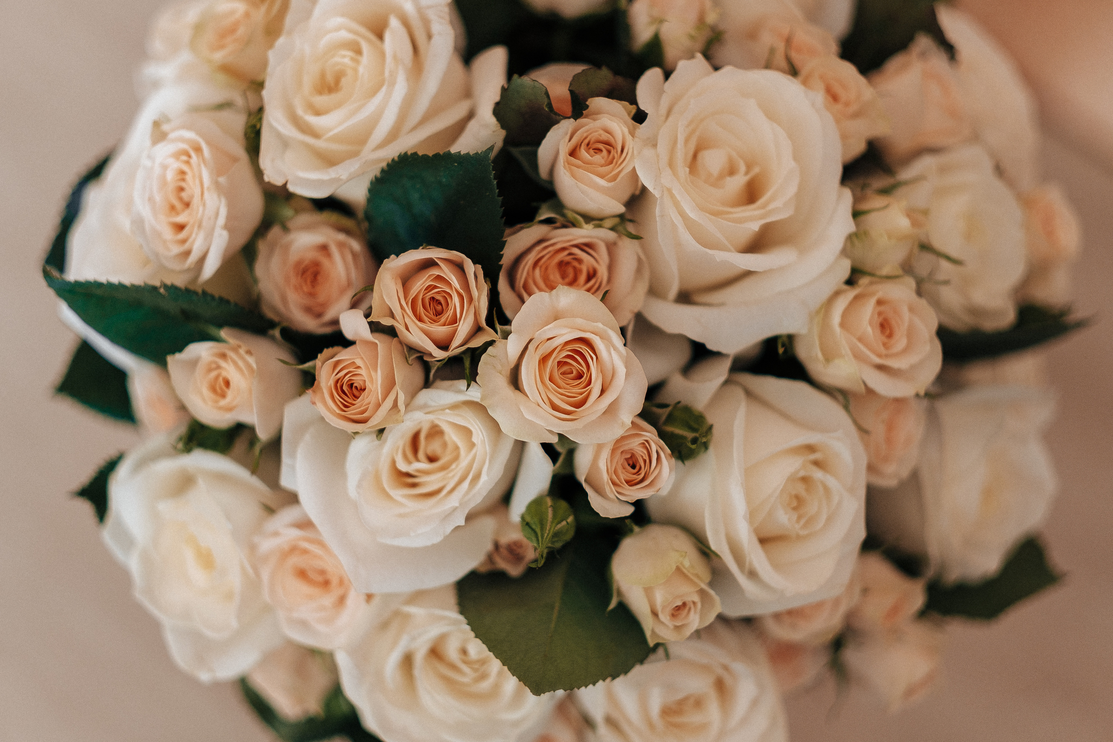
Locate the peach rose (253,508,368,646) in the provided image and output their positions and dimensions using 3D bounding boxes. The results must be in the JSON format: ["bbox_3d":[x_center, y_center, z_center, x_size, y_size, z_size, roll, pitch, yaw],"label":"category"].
[{"bbox_3d":[-0.081,0.069,0.868,0.043,0.047,0.043,4,16,14],"label":"peach rose"}]

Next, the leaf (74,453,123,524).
[{"bbox_3d":[-0.154,0.042,0.922,0.042,0.034,0.011,-3,5,24],"label":"leaf"}]

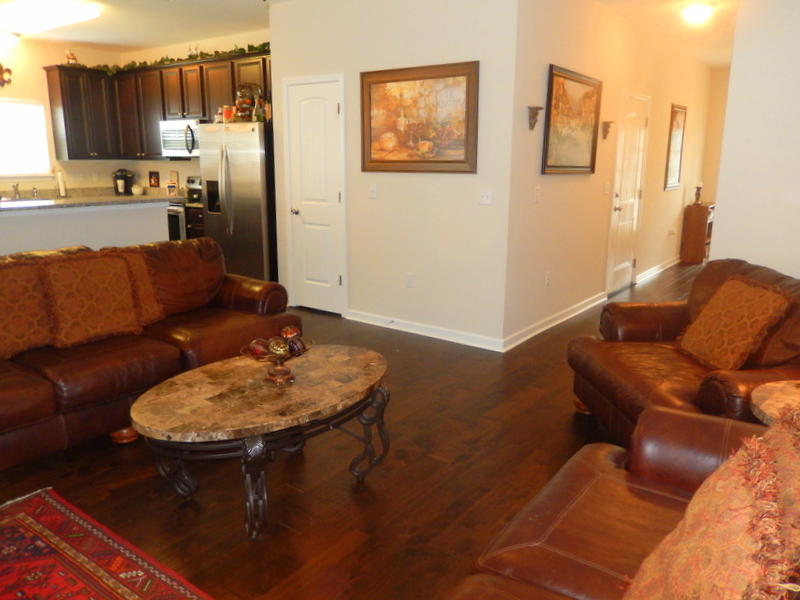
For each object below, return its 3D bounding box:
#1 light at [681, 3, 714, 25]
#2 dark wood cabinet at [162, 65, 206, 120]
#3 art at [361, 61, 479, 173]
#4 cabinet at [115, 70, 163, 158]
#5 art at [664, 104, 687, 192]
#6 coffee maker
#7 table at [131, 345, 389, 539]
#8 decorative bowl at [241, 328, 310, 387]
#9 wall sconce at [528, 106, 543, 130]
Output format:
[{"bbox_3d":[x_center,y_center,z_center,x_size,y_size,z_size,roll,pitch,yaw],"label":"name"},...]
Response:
[{"bbox_3d":[2.599,-2.511,5.045,0.340,0.140,0.340,10,16,35],"label":"light"},{"bbox_3d":[-2.329,-2.325,6.541,0.762,0.545,0.320,10,16,35],"label":"dark wood cabinet"},{"bbox_3d":[0.110,-1.365,4.402,1.085,0.775,0.040,10,16,35],"label":"art"},{"bbox_3d":[-3.063,-2.236,7.123,1.065,0.995,0.320,10,16,35],"label":"cabinet"},{"bbox_3d":[3.533,-1.932,7.398,0.040,1.040,0.840,10,16,35],"label":"art"},{"bbox_3d":[-3.604,-1.534,7.585,0.250,0.340,0.290,-2,14,-12],"label":"coffee maker"},{"bbox_3d":[-0.520,0.574,2.446,0.754,0.500,1.106,12,18,40],"label":"table"},{"bbox_3d":[-0.495,0.234,2.363,0.290,0.200,0.290,0,13,0],"label":"decorative bowl"},{"bbox_3d":[0.965,-1.290,4.102,0.080,0.165,0.100,10,16,35],"label":"wall sconce"}]

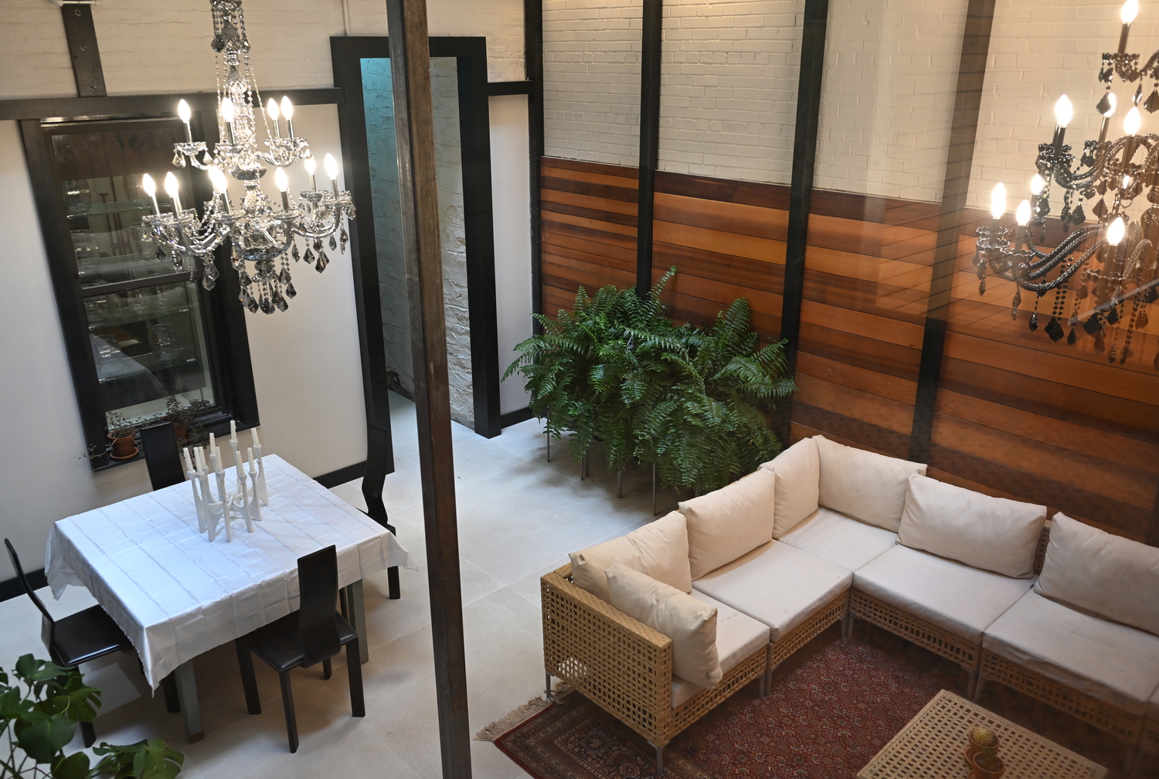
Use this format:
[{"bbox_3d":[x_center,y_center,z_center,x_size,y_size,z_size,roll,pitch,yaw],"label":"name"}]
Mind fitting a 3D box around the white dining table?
[{"bbox_3d":[-1.763,1.022,4.596,1.170,0.745,1.260,-18,27,-39],"label":"white dining table"}]

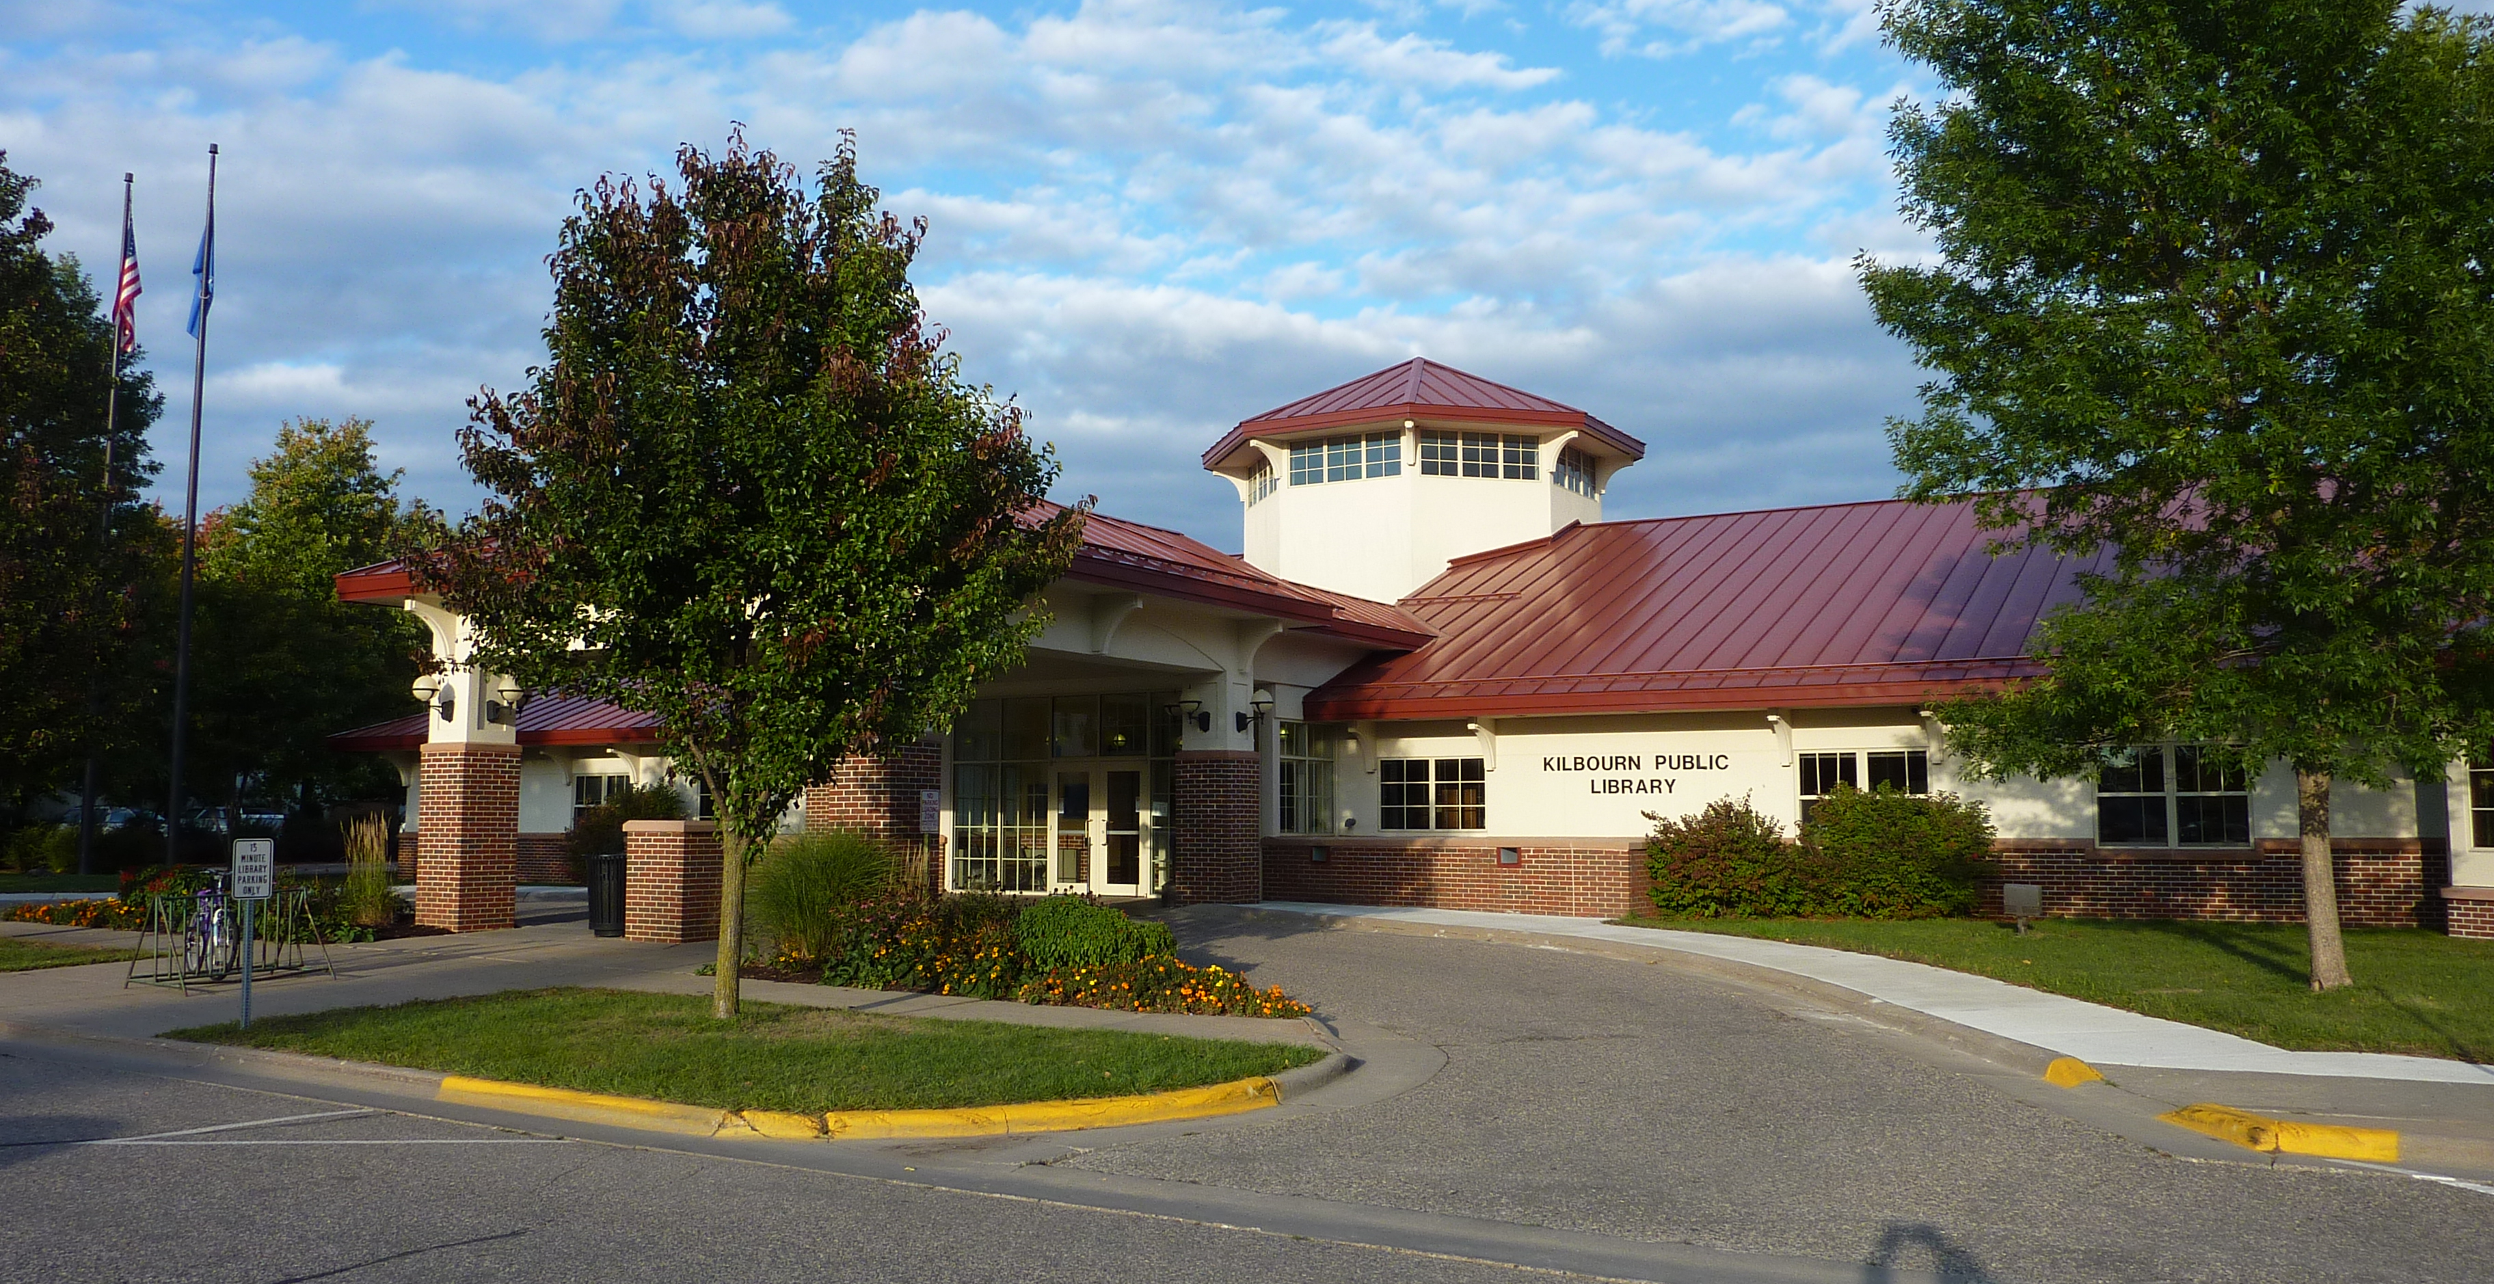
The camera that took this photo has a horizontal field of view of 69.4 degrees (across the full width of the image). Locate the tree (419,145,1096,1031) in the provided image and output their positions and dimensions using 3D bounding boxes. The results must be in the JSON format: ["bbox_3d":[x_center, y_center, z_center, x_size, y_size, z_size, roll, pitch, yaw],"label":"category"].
[{"bbox_3d":[-3.783,-0.600,14.179,5.100,7.000,4.900,2,-6,-16],"label":"tree"}]

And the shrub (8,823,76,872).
[{"bbox_3d":[-20.725,3.538,31.000,1.200,0.880,1.100,4,-6,-33],"label":"shrub"}]

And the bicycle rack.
[{"bbox_3d":[-9.370,2.736,16.667,0.950,0.840,1.480,-3,-6,29],"label":"bicycle rack"}]

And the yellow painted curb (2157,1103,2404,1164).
[{"bbox_3d":[5.165,2.492,9.230,0.489,0.120,1.405,2,-6,-19],"label":"yellow painted curb"}]

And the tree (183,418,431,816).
[{"bbox_3d":[-22.919,-0.078,44.527,6.300,11.200,6.300,3,-6,-30],"label":"tree"}]

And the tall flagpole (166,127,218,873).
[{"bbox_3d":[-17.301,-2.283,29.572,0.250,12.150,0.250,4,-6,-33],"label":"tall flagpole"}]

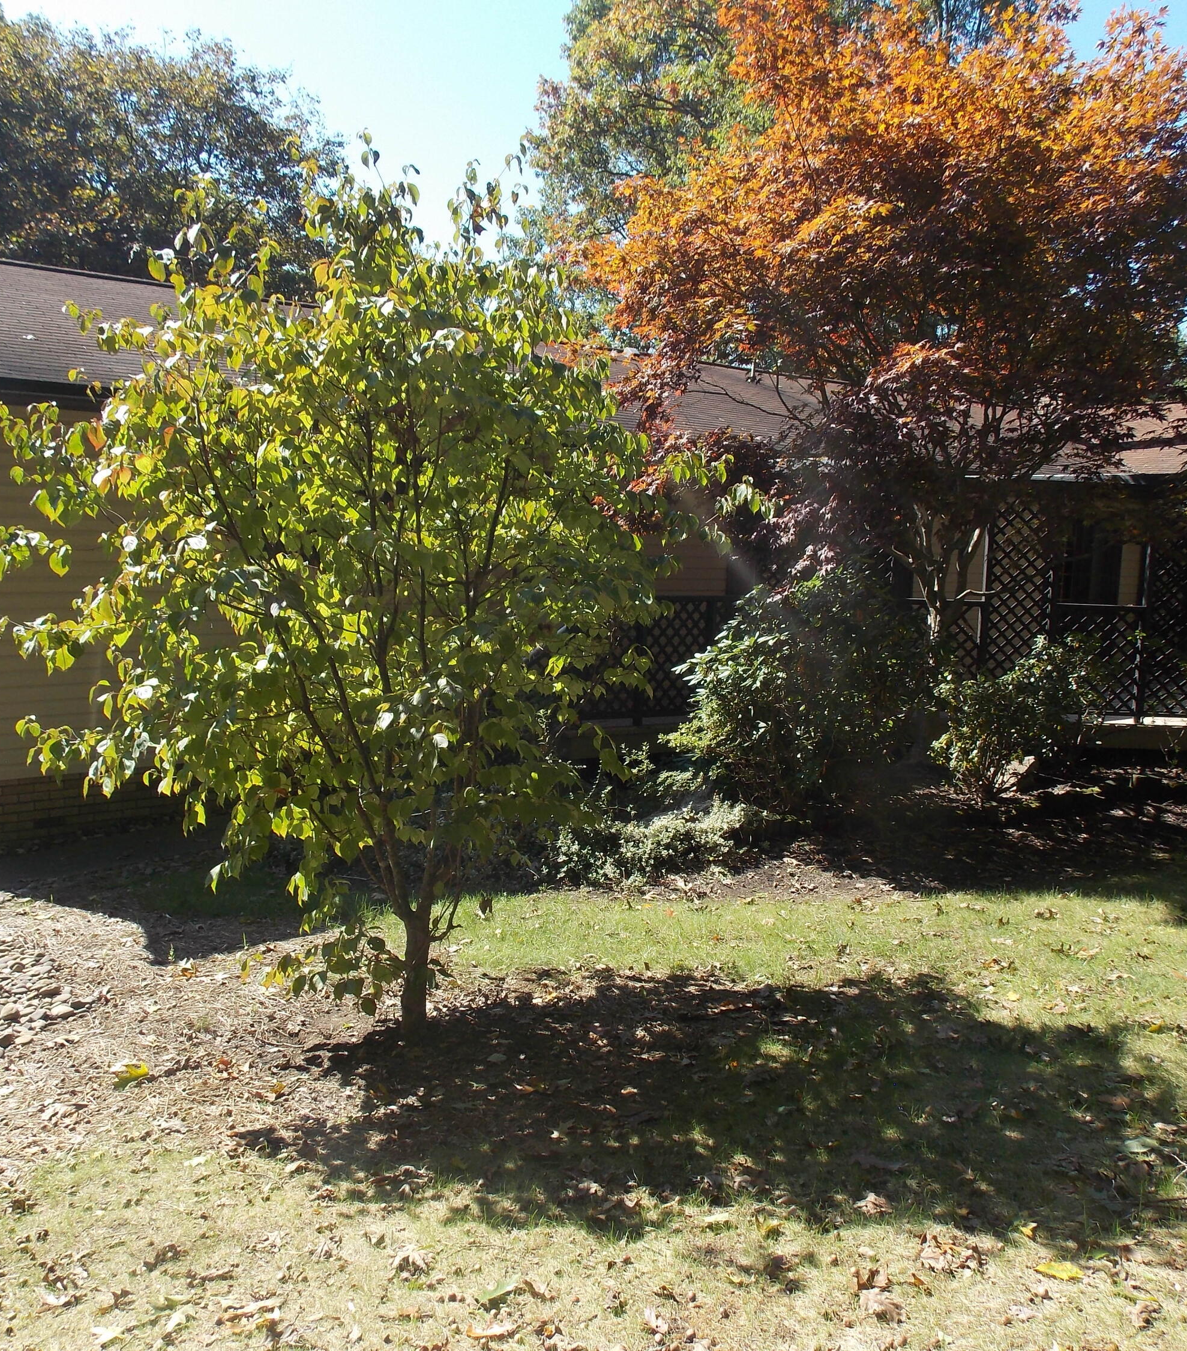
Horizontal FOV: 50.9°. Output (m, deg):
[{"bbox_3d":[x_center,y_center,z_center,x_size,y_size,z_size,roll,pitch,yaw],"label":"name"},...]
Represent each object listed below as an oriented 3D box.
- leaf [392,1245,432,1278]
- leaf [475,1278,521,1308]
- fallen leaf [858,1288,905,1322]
[{"bbox_3d":[-0.439,1.425,3.029,0.095,0.040,0.085,-3,3,-10],"label":"leaf"},{"bbox_3d":[-0.223,1.428,2.891,0.105,0.030,0.080,-3,3,-6],"label":"leaf"},{"bbox_3d":[0.640,1.395,2.766,0.100,0.040,0.085,-2,3,12],"label":"fallen leaf"}]

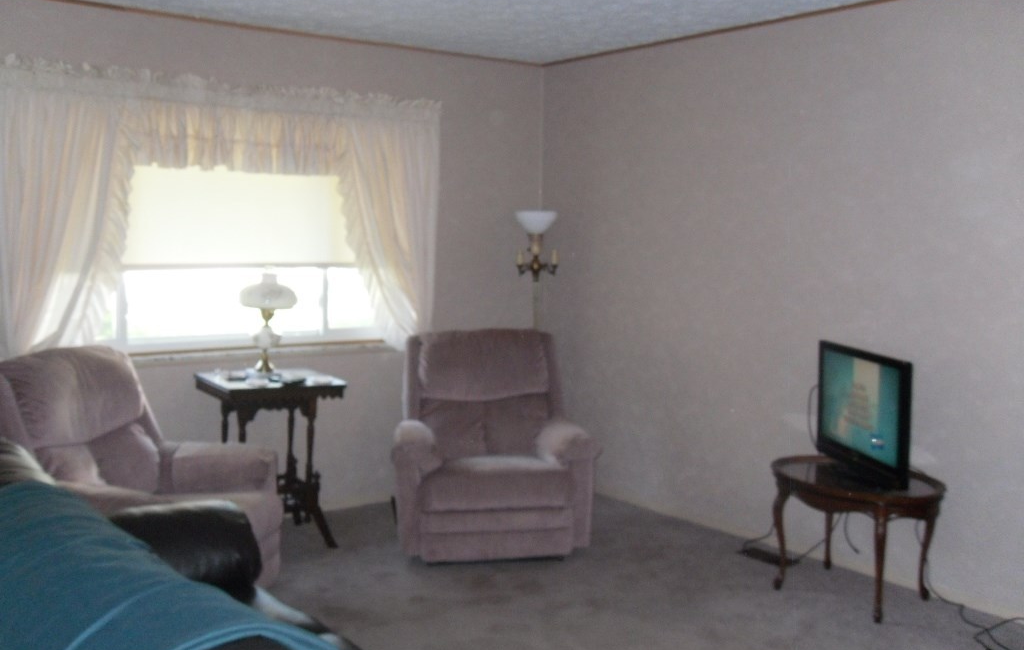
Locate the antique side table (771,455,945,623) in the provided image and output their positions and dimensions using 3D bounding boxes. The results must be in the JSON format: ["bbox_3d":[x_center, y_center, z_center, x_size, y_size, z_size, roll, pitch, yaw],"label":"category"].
[{"bbox_3d":[1.386,0.862,4.213,0.530,0.490,0.740,-3,6,-32],"label":"antique side table"}]

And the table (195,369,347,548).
[{"bbox_3d":[-1.135,0.640,4.840,0.560,0.773,0.560,-2,6,-28],"label":"table"}]

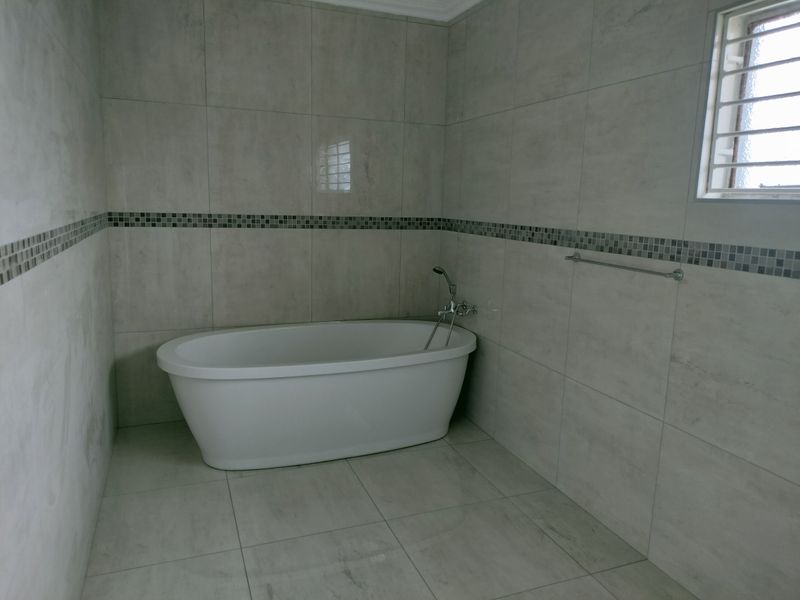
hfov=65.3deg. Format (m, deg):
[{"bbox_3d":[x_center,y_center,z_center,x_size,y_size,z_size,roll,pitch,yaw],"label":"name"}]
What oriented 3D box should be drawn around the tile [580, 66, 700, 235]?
[{"bbox_3d":[0.900,-0.552,2.442,0.013,0.599,0.614,-2,10,-20],"label":"tile"}]

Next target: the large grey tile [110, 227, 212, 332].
[{"bbox_3d":[-1.366,-0.116,3.589,0.543,0.593,0.013,-2,10,-20],"label":"large grey tile"}]

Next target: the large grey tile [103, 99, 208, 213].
[{"bbox_3d":[-1.335,-0.774,3.443,0.535,0.595,0.012,-2,10,-22],"label":"large grey tile"}]

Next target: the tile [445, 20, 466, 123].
[{"bbox_3d":[0.353,-1.410,3.886,0.012,0.596,0.242,-2,10,-20],"label":"tile"}]

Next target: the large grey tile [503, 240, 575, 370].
[{"bbox_3d":[0.677,0.015,3.126,0.010,0.594,0.604,-2,10,-20],"label":"large grey tile"}]

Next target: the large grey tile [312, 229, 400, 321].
[{"bbox_3d":[-0.274,-0.161,3.992,0.598,0.588,0.012,-2,10,-22],"label":"large grey tile"}]

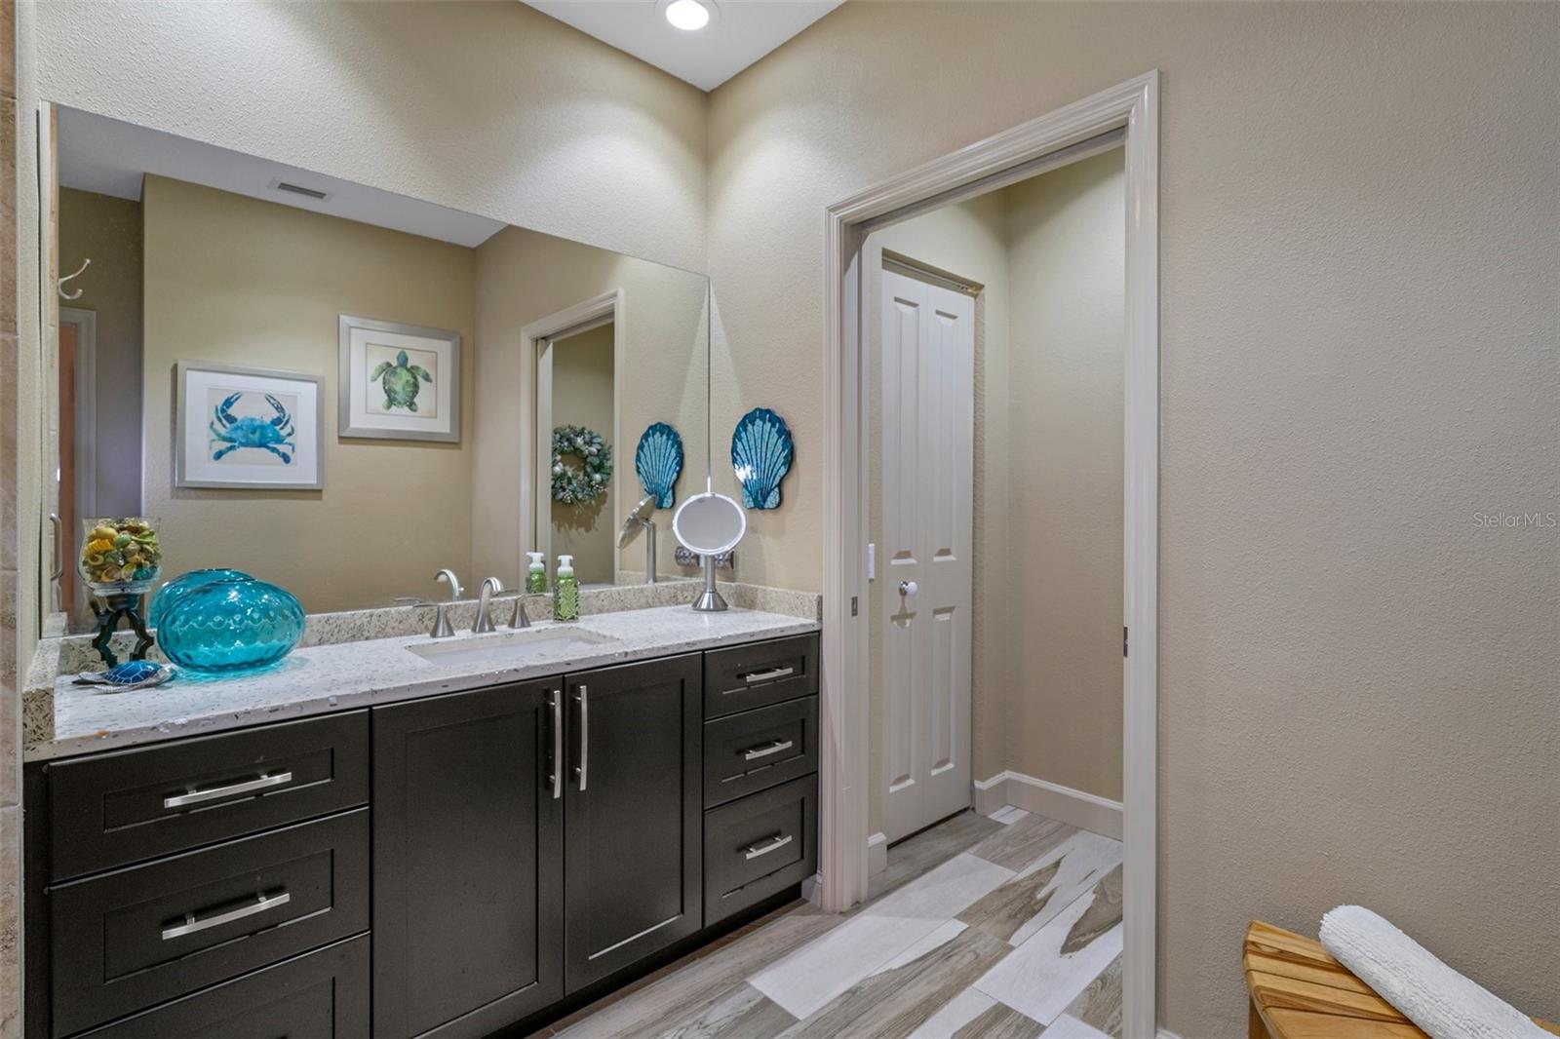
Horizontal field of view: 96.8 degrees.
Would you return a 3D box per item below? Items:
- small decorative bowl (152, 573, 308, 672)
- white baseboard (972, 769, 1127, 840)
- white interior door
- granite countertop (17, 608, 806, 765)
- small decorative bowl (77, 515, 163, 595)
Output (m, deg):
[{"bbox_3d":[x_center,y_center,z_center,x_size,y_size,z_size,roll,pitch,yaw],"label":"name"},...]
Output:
[{"bbox_3d":[-1.135,0.220,1.441,0.240,0.190,0.240,0,1,-43],"label":"small decorative bowl"},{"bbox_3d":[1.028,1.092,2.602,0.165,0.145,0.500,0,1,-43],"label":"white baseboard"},{"bbox_3d":[0.537,0.137,2.566,0.600,2.000,0.038,0,1,-43],"label":"white interior door"},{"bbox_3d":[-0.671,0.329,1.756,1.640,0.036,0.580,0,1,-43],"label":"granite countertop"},{"bbox_3d":[-1.304,0.075,1.373,0.120,0.152,0.120,0,1,-43],"label":"small decorative bowl"}]

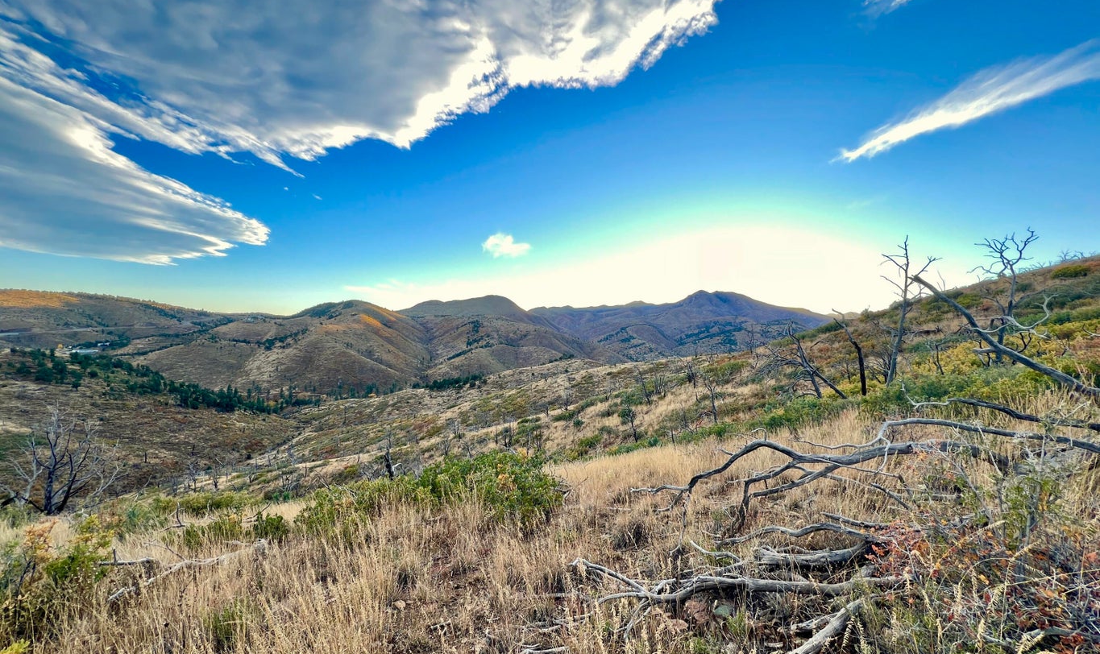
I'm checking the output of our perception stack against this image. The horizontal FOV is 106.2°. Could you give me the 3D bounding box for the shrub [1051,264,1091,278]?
[{"bbox_3d":[42.867,-4.598,34.000,1.900,1.200,2.100,0,0,-38],"label":"shrub"}]

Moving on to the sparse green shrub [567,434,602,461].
[{"bbox_3d":[1.664,5.825,20.000,1.650,1.250,1.500,0,0,5],"label":"sparse green shrub"}]

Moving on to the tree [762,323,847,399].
[{"bbox_3d":[8.622,1.165,14.000,2.500,2.600,2.000,0,0,32],"label":"tree"}]

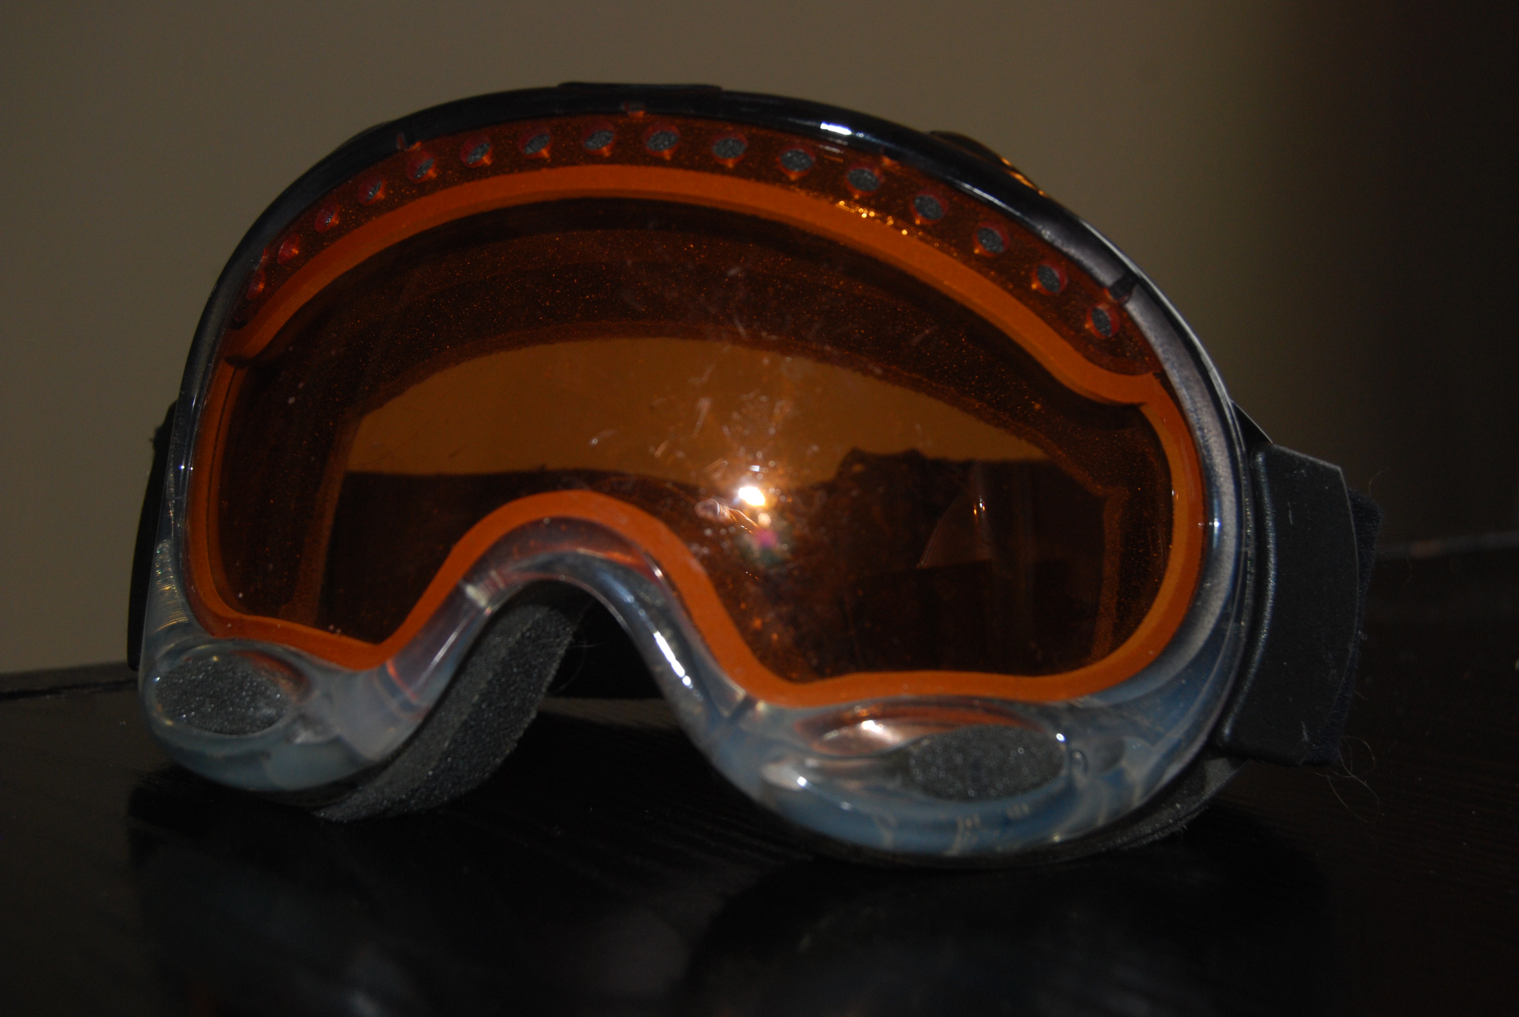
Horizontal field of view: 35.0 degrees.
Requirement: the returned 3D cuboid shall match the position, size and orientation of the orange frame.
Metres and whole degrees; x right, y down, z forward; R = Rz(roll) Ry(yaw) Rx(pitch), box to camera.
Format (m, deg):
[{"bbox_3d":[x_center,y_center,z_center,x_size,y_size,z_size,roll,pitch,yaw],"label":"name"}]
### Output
[{"bbox_3d":[-0.019,-0.008,0.351,0.163,0.074,0.043,4,-12,17],"label":"orange frame"}]

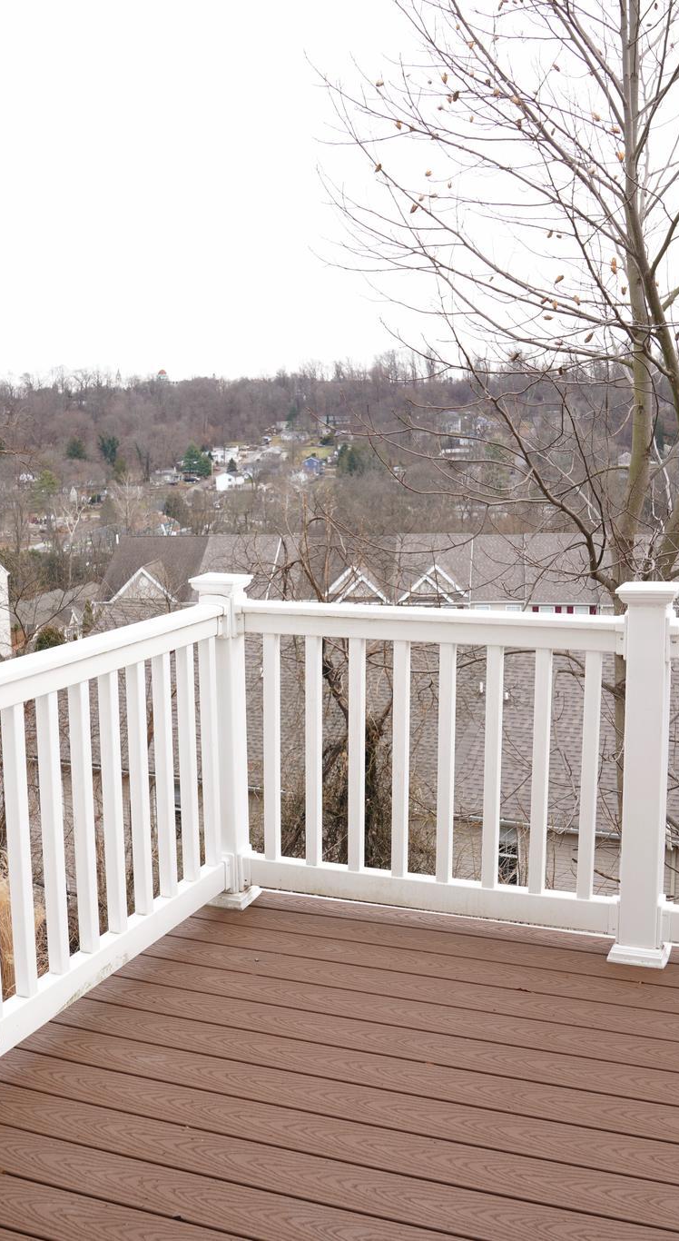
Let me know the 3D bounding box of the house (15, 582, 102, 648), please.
[{"bbox_3d":[-24.500,0.000,108.000,8.500,6.300,10.500,3,9,26],"label":"house"}]

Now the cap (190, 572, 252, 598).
[{"bbox_3d":[-0.346,-0.107,3.690,0.147,0.052,0.147,3,9,21],"label":"cap"}]

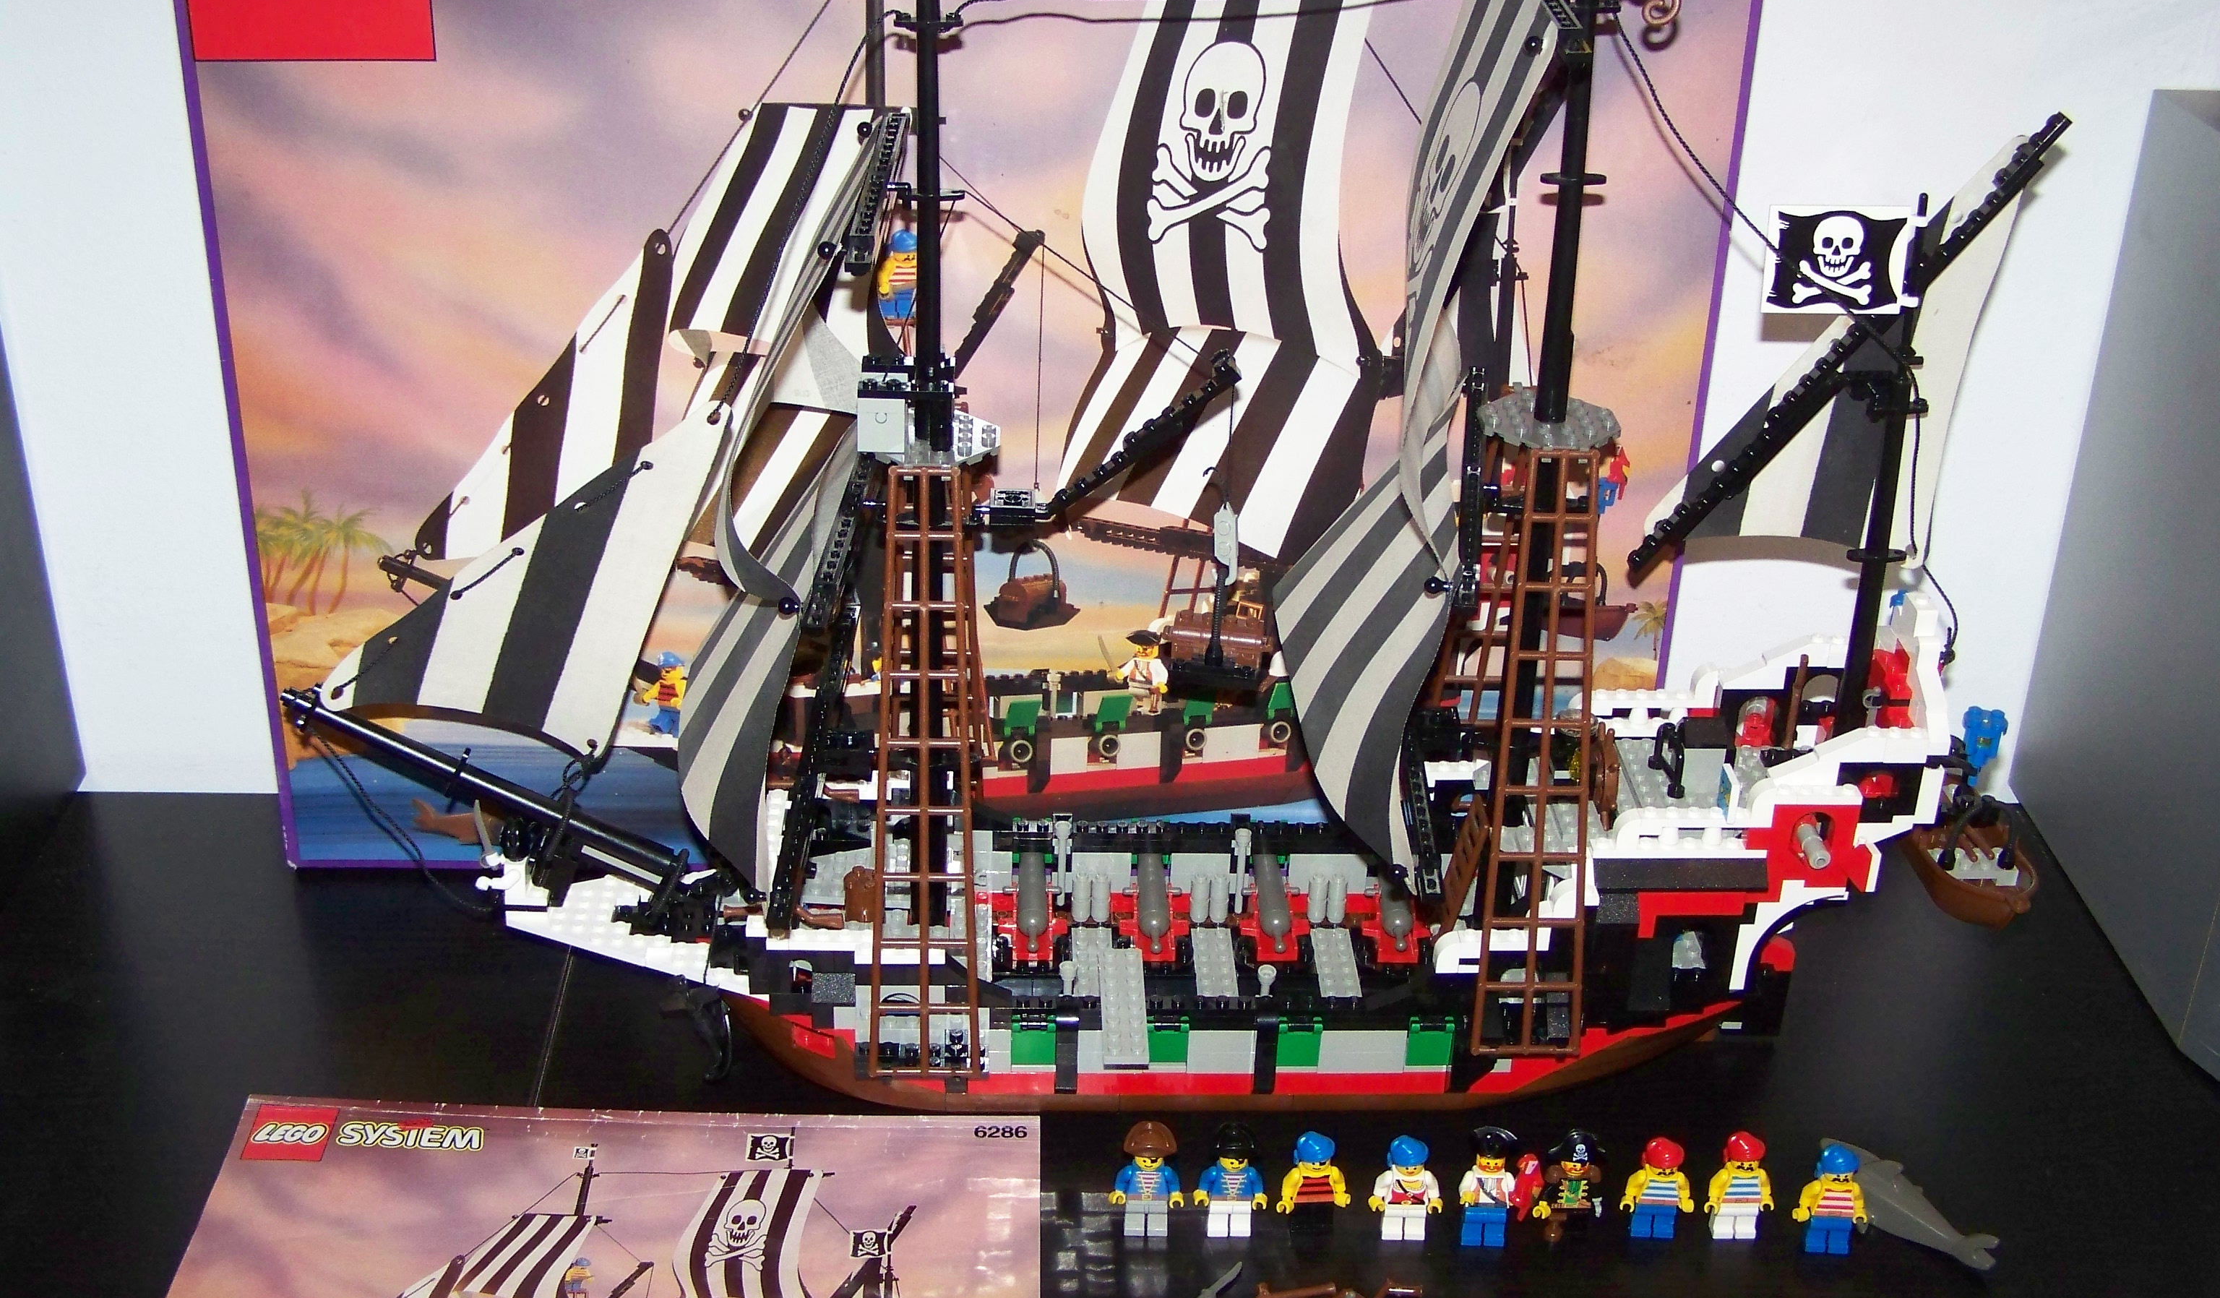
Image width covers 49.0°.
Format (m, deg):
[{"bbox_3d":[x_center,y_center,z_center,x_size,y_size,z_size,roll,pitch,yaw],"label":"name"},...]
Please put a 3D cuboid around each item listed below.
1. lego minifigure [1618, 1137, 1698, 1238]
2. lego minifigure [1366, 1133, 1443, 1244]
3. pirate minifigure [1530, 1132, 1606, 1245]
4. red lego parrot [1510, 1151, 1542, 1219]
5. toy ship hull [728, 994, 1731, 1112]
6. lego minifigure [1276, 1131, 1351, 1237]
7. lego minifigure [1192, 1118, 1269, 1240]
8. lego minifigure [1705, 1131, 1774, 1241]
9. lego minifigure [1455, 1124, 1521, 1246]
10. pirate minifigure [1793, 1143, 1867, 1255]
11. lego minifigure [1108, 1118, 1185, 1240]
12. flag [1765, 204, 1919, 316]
[{"bbox_3d":[0.193,0.190,0.862,0.026,0.040,0.015,1,30,2],"label":"lego minifigure"},{"bbox_3d":[0.104,0.190,0.861,0.026,0.041,0.015,0,29,0],"label":"lego minifigure"},{"bbox_3d":[0.162,0.189,0.859,0.026,0.045,0.015,0,29,0],"label":"pirate minifigure"},{"bbox_3d":[0.146,0.188,0.852,0.014,0.027,0.010,-16,33,-26],"label":"red lego parrot"},{"bbox_3d":[0.042,0.129,0.954,0.400,0.055,0.130,0,29,0],"label":"toy ship hull"},{"bbox_3d":[0.072,0.189,0.862,0.026,0.041,0.015,0,29,0],"label":"lego minifigure"},{"bbox_3d":[0.042,0.188,0.862,0.026,0.044,0.015,0,29,0],"label":"lego minifigure"},{"bbox_3d":[0.222,0.190,0.862,0.025,0.042,0.015,0,29,0],"label":"lego minifigure"},{"bbox_3d":[0.133,0.190,0.857,0.025,0.045,0.015,0,30,1],"label":"lego minifigure"},{"bbox_3d":[0.253,0.193,0.855,0.026,0.042,0.015,2,30,3],"label":"pirate minifigure"},{"bbox_3d":[0.013,0.188,0.862,0.026,0.044,0.015,0,29,0],"label":"lego minifigure"},{"bbox_3d":[0.242,-0.129,0.806,0.050,0.037,0.004,-2,29,1],"label":"flag"}]

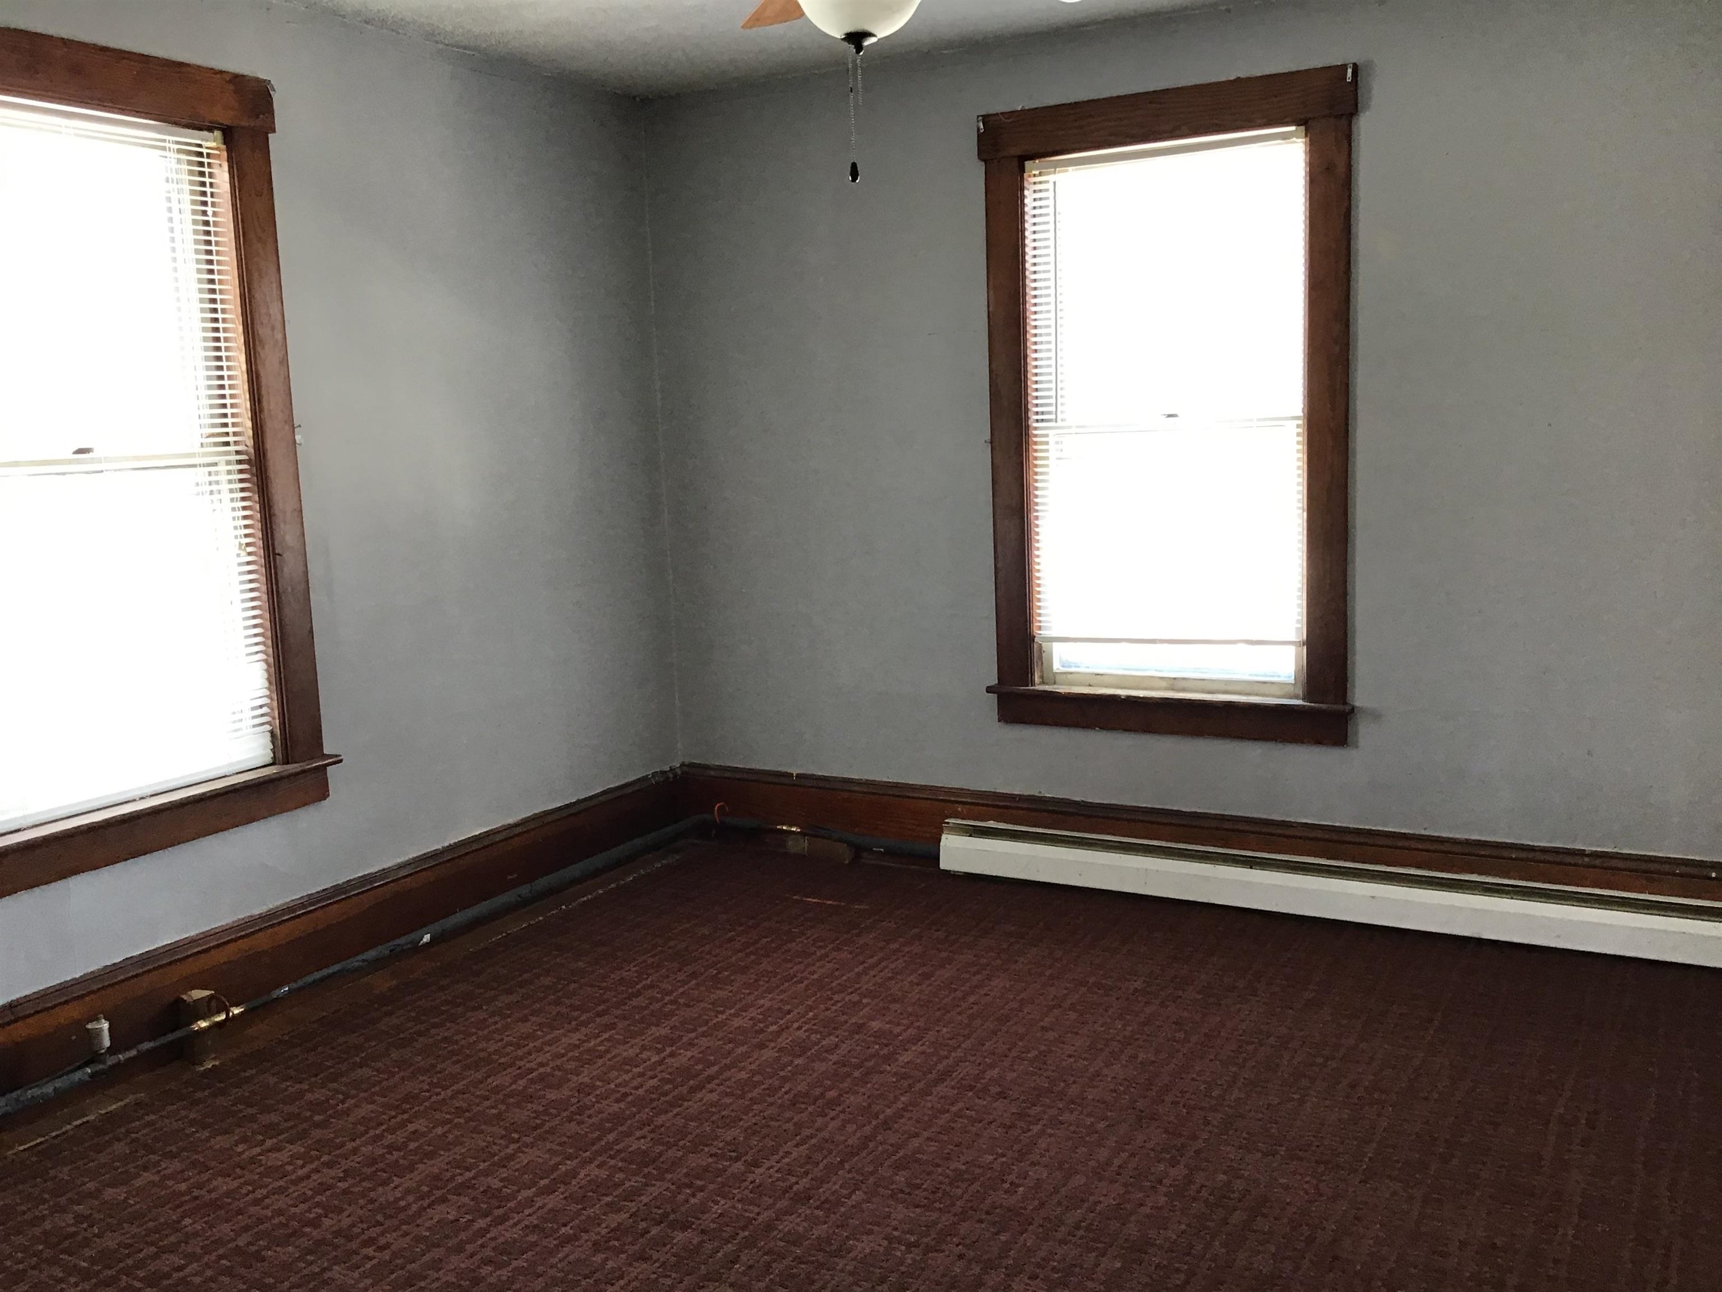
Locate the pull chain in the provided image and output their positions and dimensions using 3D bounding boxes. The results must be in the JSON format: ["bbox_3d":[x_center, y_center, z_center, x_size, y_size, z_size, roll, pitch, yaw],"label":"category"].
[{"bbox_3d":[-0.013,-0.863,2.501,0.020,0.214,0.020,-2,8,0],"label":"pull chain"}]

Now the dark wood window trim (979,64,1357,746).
[{"bbox_3d":[0.817,-0.611,4.213,1.040,1.737,0.070,3,10,29],"label":"dark wood window trim"}]

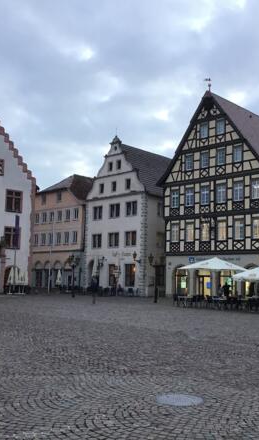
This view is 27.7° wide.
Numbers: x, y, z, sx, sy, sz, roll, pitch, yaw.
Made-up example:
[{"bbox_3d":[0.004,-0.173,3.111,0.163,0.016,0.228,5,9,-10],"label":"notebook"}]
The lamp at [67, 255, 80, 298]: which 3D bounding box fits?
[{"bbox_3d":[-5.149,5.199,48.424,1.050,3.966,1.050,1,-7,0],"label":"lamp"}]

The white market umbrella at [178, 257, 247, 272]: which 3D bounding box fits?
[{"bbox_3d":[5.512,4.023,33.377,3.650,3.406,3.650,8,-9,-43],"label":"white market umbrella"}]

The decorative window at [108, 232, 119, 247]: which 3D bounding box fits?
[{"bbox_3d":[-1.527,2.024,52.966,0.200,1.511,1.619,7,-8,-39],"label":"decorative window"}]

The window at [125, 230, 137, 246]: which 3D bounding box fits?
[{"bbox_3d":[0.179,1.847,50.873,0.200,1.447,1.624,7,-8,-39],"label":"window"}]

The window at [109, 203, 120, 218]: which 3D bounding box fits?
[{"bbox_3d":[-1.637,-1.006,59.363,0.250,1.640,1.837,7,-9,-41],"label":"window"}]

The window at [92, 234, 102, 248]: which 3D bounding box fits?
[{"bbox_3d":[-3.312,2.259,55.148,0.200,1.423,1.540,7,-8,-39],"label":"window"}]

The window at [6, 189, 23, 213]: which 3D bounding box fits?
[{"bbox_3d":[-12.751,-2.152,58.323,1.738,2.462,0.250,7,-9,-42],"label":"window"}]

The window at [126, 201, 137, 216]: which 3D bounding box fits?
[{"bbox_3d":[0.254,-1.225,57.204,0.250,1.682,1.797,7,-9,-41],"label":"window"}]

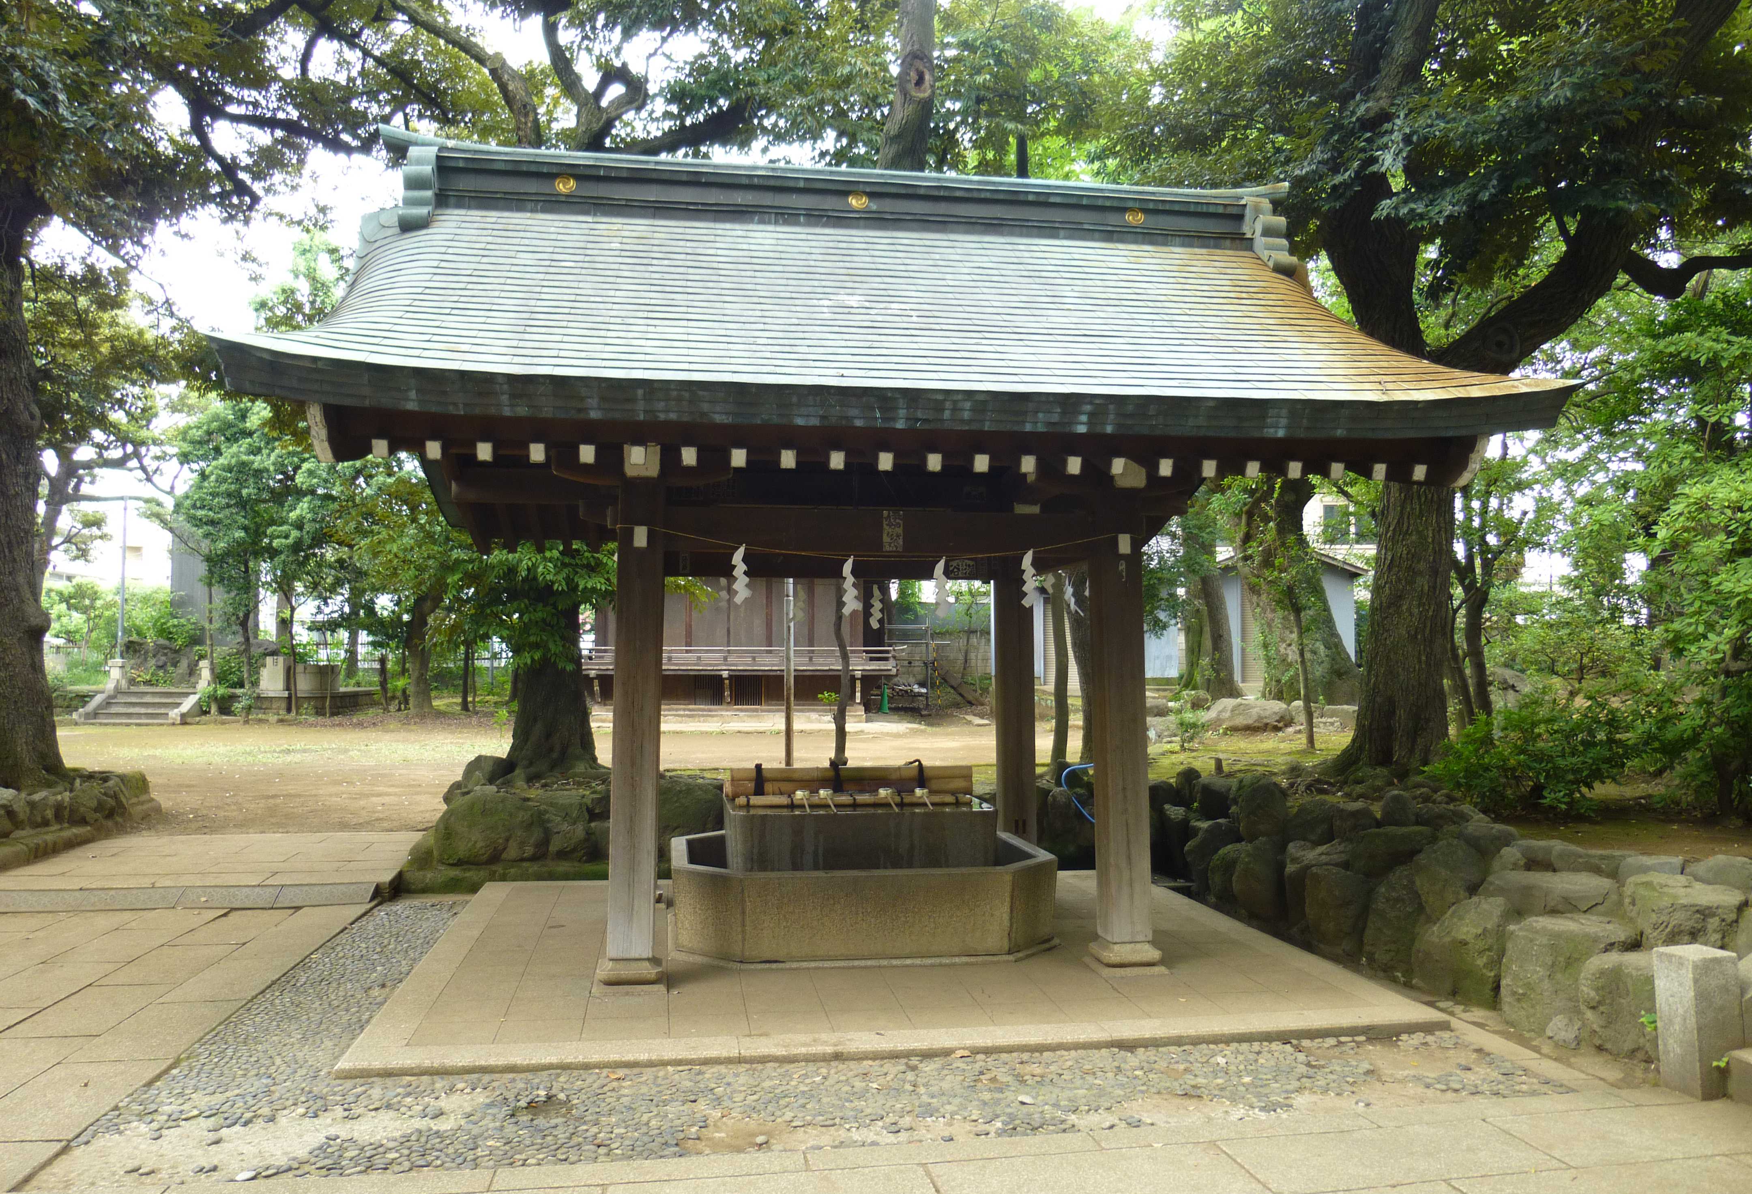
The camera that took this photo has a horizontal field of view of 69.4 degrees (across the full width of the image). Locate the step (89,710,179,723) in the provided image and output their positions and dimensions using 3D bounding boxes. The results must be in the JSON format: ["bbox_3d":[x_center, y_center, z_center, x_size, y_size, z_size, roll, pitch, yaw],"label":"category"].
[{"bbox_3d":[-14.658,2.366,25.000,1.600,0.220,0.400,0,-3,0],"label":"step"}]

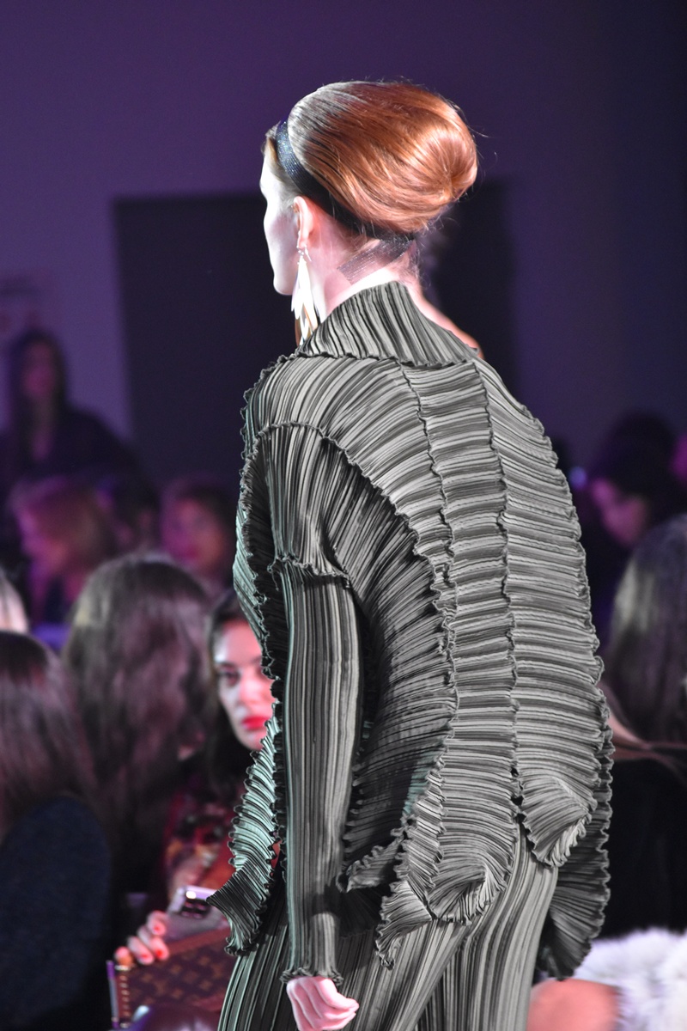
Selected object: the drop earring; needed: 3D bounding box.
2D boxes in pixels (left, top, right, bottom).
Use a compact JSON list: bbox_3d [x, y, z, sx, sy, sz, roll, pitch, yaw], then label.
[{"bbox_3d":[-0.042,-0.242,7.085,0.029,0.110,0.017,-2,2,38],"label":"drop earring"}]

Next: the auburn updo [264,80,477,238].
[{"bbox_3d":[0.031,-0.395,7.120,0.255,0.172,0.190,-2,2,38],"label":"auburn updo"}]

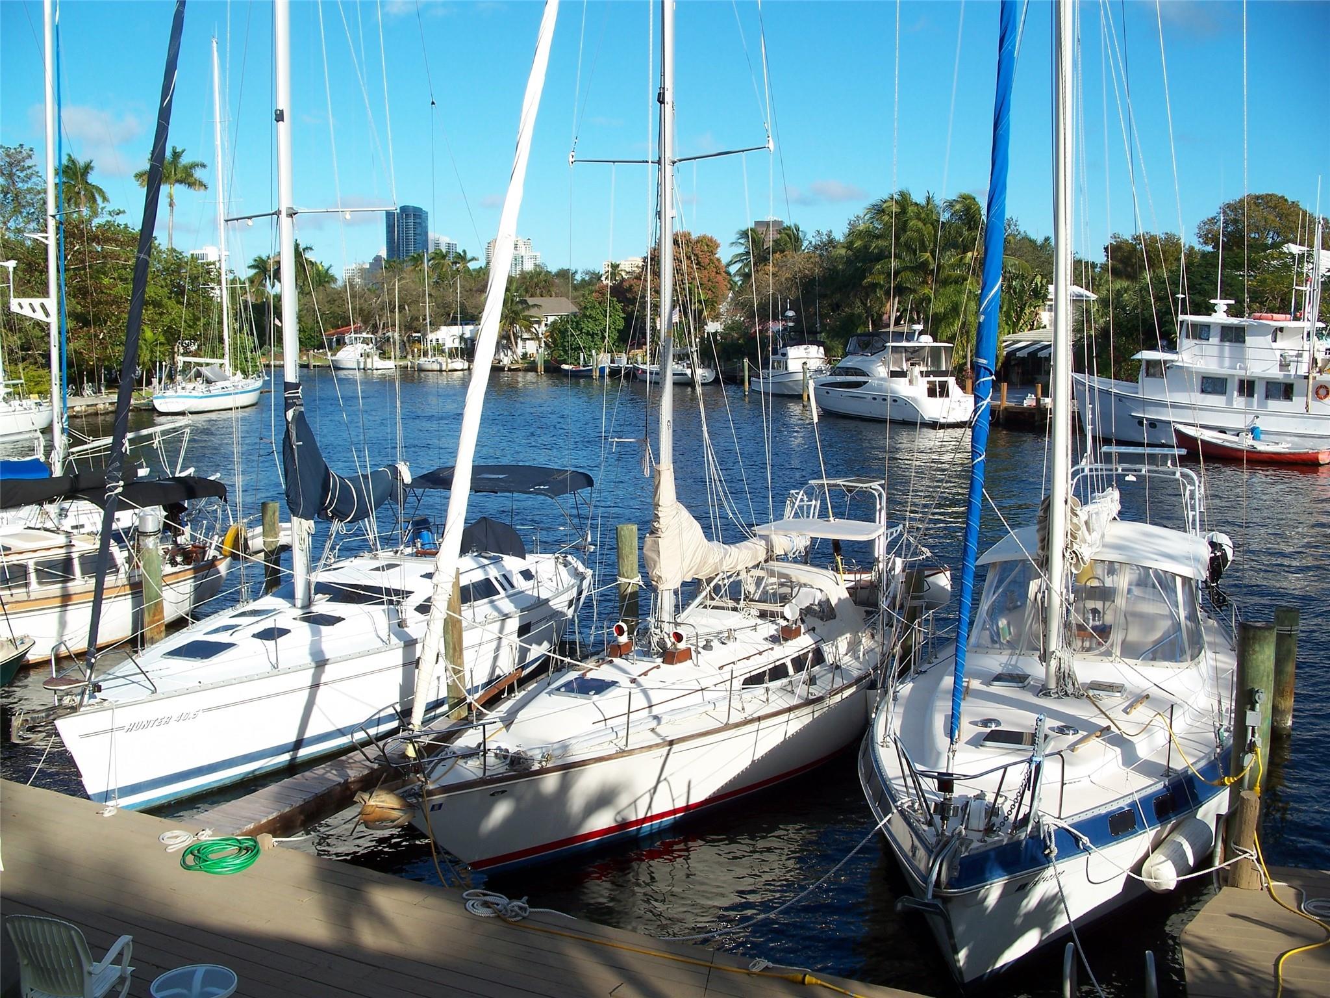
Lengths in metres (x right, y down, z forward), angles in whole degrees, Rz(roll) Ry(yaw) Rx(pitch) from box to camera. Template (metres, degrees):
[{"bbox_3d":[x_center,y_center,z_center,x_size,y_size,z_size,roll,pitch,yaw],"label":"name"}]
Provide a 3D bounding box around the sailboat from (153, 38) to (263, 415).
[{"bbox_3d":[-28.168,-17.083,89.042,3.900,23.171,13.000,1,7,8],"label":"sailboat"}]

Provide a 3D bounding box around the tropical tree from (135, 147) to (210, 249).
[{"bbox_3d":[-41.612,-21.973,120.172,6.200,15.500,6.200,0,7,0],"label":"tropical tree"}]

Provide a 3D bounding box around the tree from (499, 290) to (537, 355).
[{"bbox_3d":[-15.821,-18.460,150.879,4.700,7.224,4.700,0,7,0],"label":"tree"}]

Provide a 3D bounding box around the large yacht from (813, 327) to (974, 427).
[{"bbox_3d":[12.866,-7.298,82.749,4.100,5.383,12.600,-5,9,-33],"label":"large yacht"}]

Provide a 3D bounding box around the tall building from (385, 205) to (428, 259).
[{"bbox_3d":[-287.609,-262.139,1587.636,46.000,128.500,40.000,-1,7,-10],"label":"tall building"}]

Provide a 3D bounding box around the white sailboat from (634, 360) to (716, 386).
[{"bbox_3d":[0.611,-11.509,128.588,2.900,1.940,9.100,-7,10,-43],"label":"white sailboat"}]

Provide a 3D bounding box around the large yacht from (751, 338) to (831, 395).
[{"bbox_3d":[10.251,-10.770,113.547,3.800,4.700,11.500,-2,8,-18],"label":"large yacht"}]

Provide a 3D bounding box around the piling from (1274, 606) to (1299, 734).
[{"bbox_3d":[9.181,2.509,21.098,0.340,1.796,0.340,0,7,0],"label":"piling"}]

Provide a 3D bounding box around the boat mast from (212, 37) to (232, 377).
[{"bbox_3d":[-27.869,-18.209,89.420,0.250,20.870,0.300,0,7,3],"label":"boat mast"}]

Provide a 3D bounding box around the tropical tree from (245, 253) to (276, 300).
[{"bbox_3d":[-52.660,-25.750,188.256,5.800,13.100,5.800,0,7,0],"label":"tropical tree"}]

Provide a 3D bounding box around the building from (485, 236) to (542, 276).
[{"bbox_3d":[-187.760,-271.237,1754.819,66.000,104.400,40.000,-1,7,-6],"label":"building"}]

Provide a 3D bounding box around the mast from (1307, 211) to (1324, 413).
[{"bbox_3d":[26.744,-7.639,58.504,0.160,8.220,0.160,-3,8,-25],"label":"mast"}]

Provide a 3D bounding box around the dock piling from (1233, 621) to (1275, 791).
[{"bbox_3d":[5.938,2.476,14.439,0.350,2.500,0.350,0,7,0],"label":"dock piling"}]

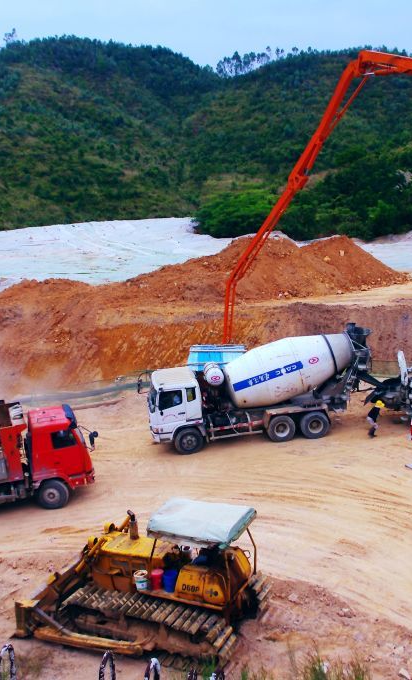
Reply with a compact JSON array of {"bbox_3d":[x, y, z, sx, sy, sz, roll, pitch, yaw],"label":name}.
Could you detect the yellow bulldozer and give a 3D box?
[{"bbox_3d":[-1.380,5.050,17.216,5.100,2.780,3.550,3,13,23],"label":"yellow bulldozer"}]

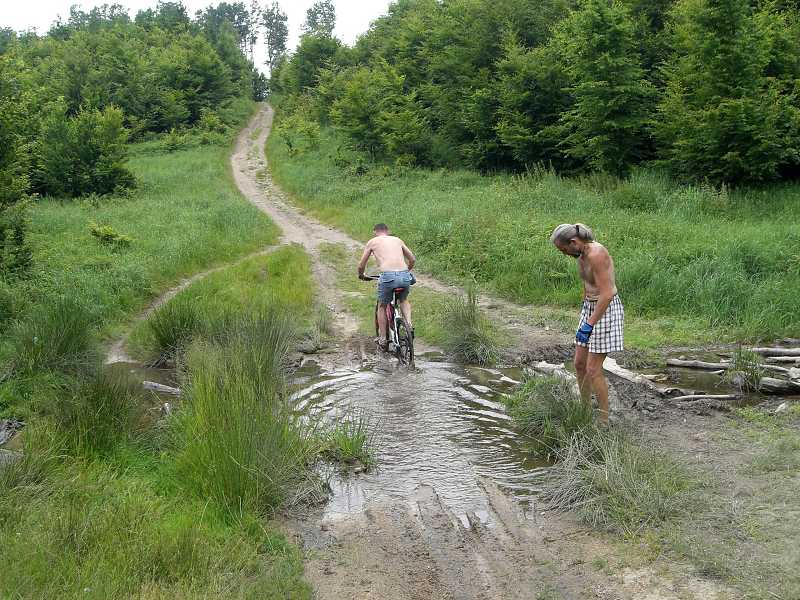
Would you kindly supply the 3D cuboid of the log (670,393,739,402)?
[{"bbox_3d":[3.047,0.984,8.750,0.735,0.050,0.060,-1,4,-16],"label":"log"}]

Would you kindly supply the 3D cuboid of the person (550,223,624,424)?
[{"bbox_3d":[1.516,0.218,7.100,0.540,1.670,0.480,-1,4,-18],"label":"person"}]

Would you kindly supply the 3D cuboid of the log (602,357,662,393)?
[{"bbox_3d":[2.511,0.815,9.550,0.150,0.140,0.948,-1,10,-15],"label":"log"}]

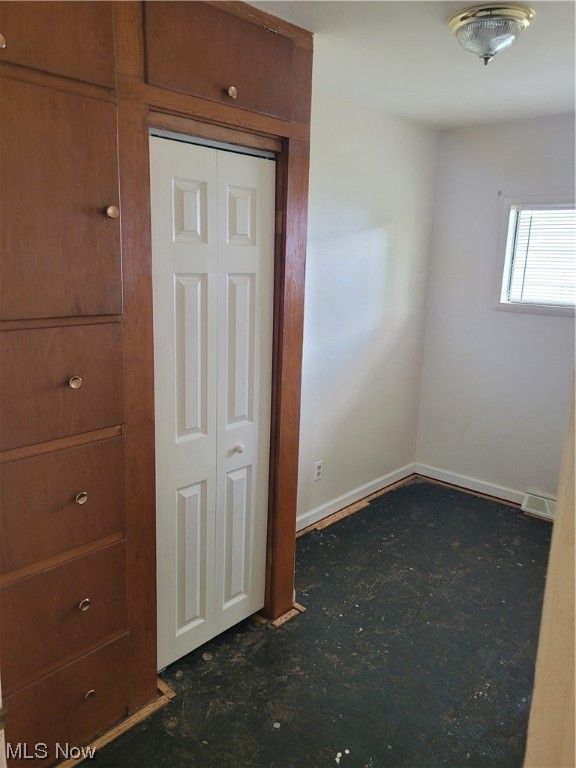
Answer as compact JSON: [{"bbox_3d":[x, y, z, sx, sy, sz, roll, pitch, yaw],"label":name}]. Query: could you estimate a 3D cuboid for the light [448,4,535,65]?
[{"bbox_3d":[0.750,-1.279,2.155,0.305,0.154,0.305,12,16,40],"label":"light"}]

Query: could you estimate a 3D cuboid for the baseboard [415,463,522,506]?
[{"bbox_3d":[1.300,0.720,4.196,0.809,0.091,0.018,12,16,40],"label":"baseboard"}]

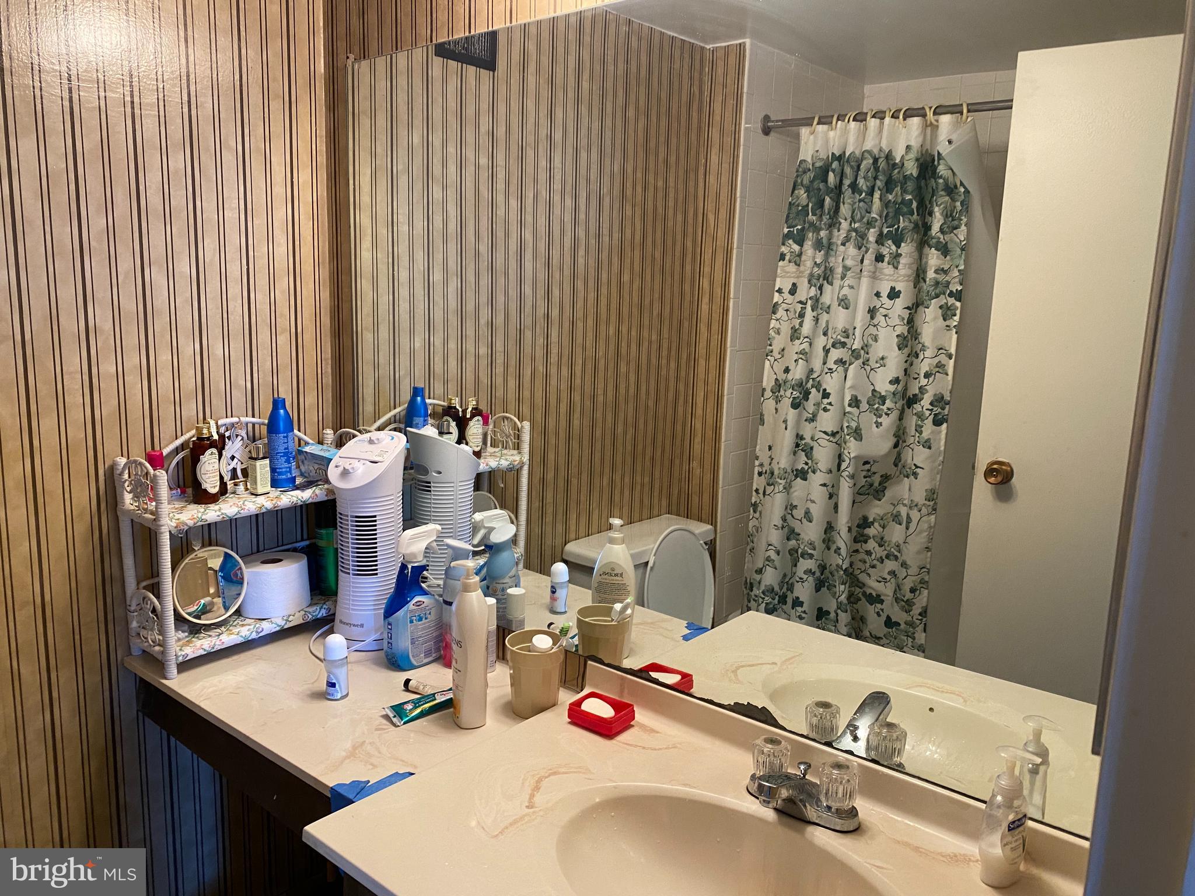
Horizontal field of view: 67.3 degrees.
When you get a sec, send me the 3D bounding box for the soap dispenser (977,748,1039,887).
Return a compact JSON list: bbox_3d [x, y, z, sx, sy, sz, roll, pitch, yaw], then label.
[{"bbox_3d":[0.504,0.453,1.098,0.071,0.160,0.053,-6,12,-36],"label":"soap dispenser"}]

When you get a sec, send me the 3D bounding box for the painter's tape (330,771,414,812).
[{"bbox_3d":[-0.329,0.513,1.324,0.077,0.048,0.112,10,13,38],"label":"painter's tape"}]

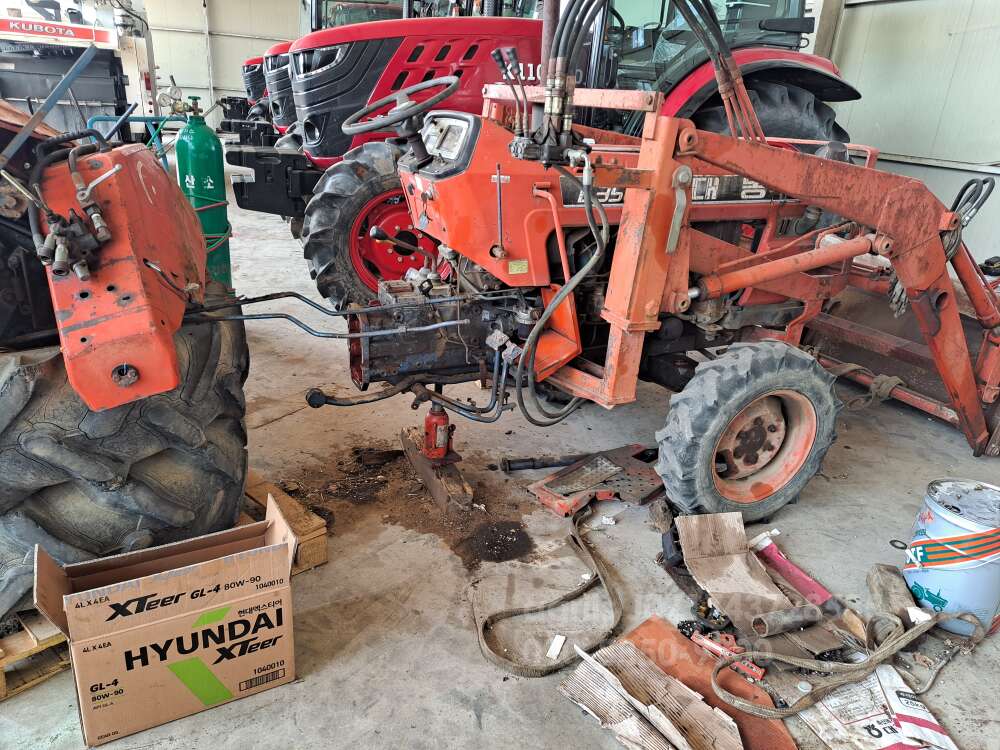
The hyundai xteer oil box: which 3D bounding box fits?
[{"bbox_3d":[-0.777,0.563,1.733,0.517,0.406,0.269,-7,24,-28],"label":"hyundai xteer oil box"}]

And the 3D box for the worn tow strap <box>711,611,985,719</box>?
[{"bbox_3d":[0.986,0.769,1.924,0.906,0.130,0.209,-1,21,-13],"label":"worn tow strap"}]

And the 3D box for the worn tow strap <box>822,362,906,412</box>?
[{"bbox_3d":[1.938,0.059,3.837,0.140,0.190,0.400,-5,23,-22],"label":"worn tow strap"}]

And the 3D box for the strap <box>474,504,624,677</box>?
[{"bbox_3d":[0.246,0.635,2.227,0.342,0.060,0.886,15,23,25],"label":"strap"}]

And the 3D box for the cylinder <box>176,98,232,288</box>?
[{"bbox_3d":[-1.609,-0.829,3.950,0.235,1.300,0.235,4,21,0],"label":"cylinder"}]

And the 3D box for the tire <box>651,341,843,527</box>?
[{"bbox_3d":[0.897,0.213,2.567,0.730,0.720,0.195,-5,23,-22],"label":"tire"}]

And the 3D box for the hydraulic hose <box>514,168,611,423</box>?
[{"bbox_3d":[0.184,-0.227,2.249,0.289,0.844,0.200,-5,23,-22],"label":"hydraulic hose"}]

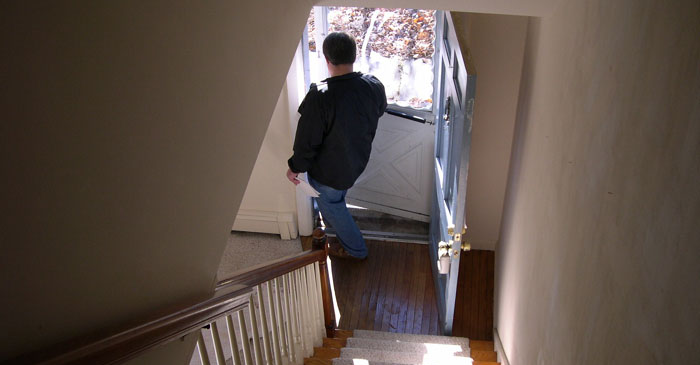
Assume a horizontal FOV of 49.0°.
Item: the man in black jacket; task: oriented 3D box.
[{"bbox_3d":[-0.071,-0.214,5.174,0.620,1.760,0.580,-6,41,-4],"label":"man in black jacket"}]

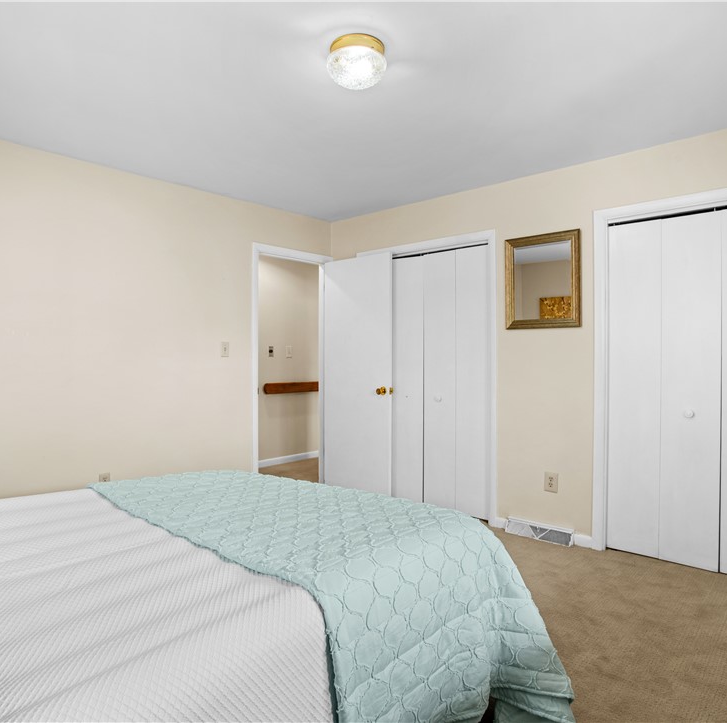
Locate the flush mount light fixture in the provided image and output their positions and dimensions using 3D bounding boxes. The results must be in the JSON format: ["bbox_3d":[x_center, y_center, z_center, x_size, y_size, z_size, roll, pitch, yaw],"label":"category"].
[{"bbox_3d":[-0.027,-1.176,2.048,0.240,0.134,0.240,0,1,0],"label":"flush mount light fixture"}]

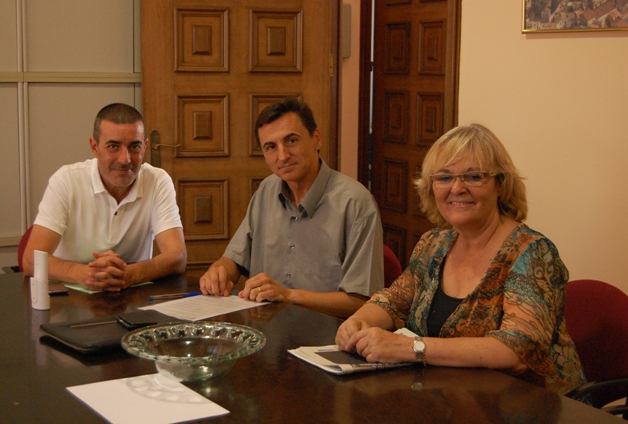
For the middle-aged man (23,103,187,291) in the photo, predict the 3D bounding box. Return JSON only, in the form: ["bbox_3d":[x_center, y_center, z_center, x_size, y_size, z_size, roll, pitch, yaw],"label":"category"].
[{"bbox_3d":[-0.649,0.296,3.236,0.530,1.280,0.740,0,7,-8],"label":"middle-aged man"}]

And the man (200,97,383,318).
[{"bbox_3d":[-0.024,0.331,2.958,0.560,1.300,0.740,7,10,41],"label":"man"}]

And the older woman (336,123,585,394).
[{"bbox_3d":[0.395,0.432,2.375,0.740,1.260,0.550,-6,10,-43],"label":"older woman"}]

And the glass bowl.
[{"bbox_3d":[-0.249,0.300,2.109,0.302,0.075,0.302,1,7,0],"label":"glass bowl"}]

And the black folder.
[{"bbox_3d":[-0.454,0.285,2.413,0.320,0.022,0.270,-5,10,-39],"label":"black folder"}]

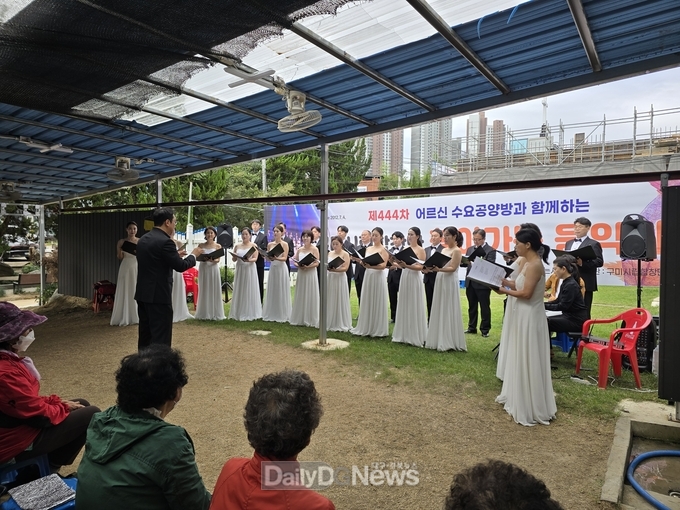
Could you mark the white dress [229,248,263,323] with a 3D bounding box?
[{"bbox_3d":[-1.747,0.527,8.350,0.580,1.290,0.540,1,2,7],"label":"white dress"}]

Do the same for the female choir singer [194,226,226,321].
[{"bbox_3d":[-2.320,0.320,8.100,0.580,1.660,0.540,0,1,-12],"label":"female choir singer"}]

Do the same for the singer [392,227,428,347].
[{"bbox_3d":[1.030,0.431,6.600,0.560,1.670,0.520,-1,2,-35],"label":"singer"}]

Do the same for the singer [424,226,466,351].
[{"bbox_3d":[1.443,0.425,6.150,0.570,1.627,0.530,0,1,-31],"label":"singer"}]

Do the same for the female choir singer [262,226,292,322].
[{"bbox_3d":[-1.098,0.301,8.000,0.560,1.682,0.550,1,1,18],"label":"female choir singer"}]

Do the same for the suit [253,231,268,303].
[{"bbox_3d":[-1.690,0.265,9.200,0.510,1.480,0.340,0,2,-2],"label":"suit"}]

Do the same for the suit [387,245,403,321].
[{"bbox_3d":[1.050,0.500,8.400,0.500,1.420,0.360,1,1,27],"label":"suit"}]

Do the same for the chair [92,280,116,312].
[{"bbox_3d":[-4.380,0.770,8.400,0.440,0.600,0.440,0,1,-27],"label":"chair"}]

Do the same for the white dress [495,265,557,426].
[{"bbox_3d":[1.730,0.770,4.100,0.580,1.360,0.520,1,2,23],"label":"white dress"}]

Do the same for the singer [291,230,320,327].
[{"bbox_3d":[-0.602,0.395,8.000,0.560,1.650,0.560,1,2,25],"label":"singer"}]

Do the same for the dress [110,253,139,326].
[{"bbox_3d":[-3.544,0.498,7.500,0.550,1.278,0.500,0,1,-23],"label":"dress"}]

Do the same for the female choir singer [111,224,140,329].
[{"bbox_3d":[-3.350,0.285,7.250,0.560,1.660,0.560,0,1,-25],"label":"female choir singer"}]

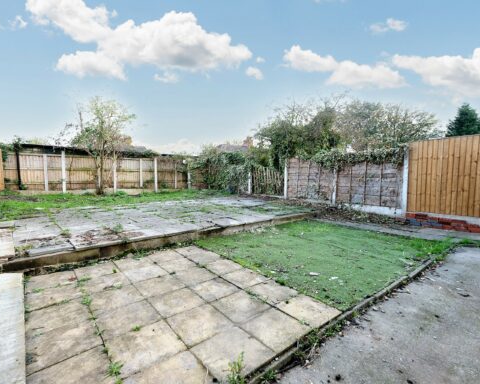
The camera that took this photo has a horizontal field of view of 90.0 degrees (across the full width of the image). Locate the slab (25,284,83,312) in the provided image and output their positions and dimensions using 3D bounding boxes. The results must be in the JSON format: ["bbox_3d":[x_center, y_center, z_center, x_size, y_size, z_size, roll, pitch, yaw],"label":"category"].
[{"bbox_3d":[-1.901,1.078,2.474,0.443,0.042,0.443,-2,5,-40],"label":"slab"}]

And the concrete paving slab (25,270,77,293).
[{"bbox_3d":[-2.065,1.013,2.648,0.429,0.045,0.420,-2,4,-39],"label":"concrete paving slab"}]

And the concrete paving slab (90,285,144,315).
[{"bbox_3d":[-1.272,1.092,2.440,0.443,0.042,0.443,-2,5,-40],"label":"concrete paving slab"}]

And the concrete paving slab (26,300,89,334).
[{"bbox_3d":[-1.594,1.105,2.126,0.443,0.042,0.443,-2,5,-40],"label":"concrete paving slab"}]

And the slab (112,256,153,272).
[{"bbox_3d":[-1.432,0.982,3.253,0.412,0.045,0.433,-2,4,-39],"label":"slab"}]

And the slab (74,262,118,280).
[{"bbox_3d":[-1.867,1.047,3.147,0.448,0.045,0.448,-2,4,-40],"label":"slab"}]

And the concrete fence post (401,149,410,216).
[{"bbox_3d":[4.344,-0.263,6.300,0.115,1.845,0.115,-2,4,-40],"label":"concrete fence post"}]

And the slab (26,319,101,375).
[{"bbox_3d":[-1.233,1.070,1.683,0.399,0.045,0.441,-2,4,-39],"label":"slab"}]

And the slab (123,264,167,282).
[{"bbox_3d":[-1.146,1.002,2.906,0.412,0.045,0.450,-2,4,-39],"label":"slab"}]

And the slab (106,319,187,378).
[{"bbox_3d":[-0.657,1.073,1.657,0.425,0.045,0.408,-2,4,-39],"label":"slab"}]

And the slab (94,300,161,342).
[{"bbox_3d":[-0.983,1.117,2.104,0.443,0.042,0.443,-2,5,-40],"label":"slab"}]

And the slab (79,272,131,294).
[{"bbox_3d":[-1.561,1.066,2.777,0.443,0.042,0.443,-2,5,-40],"label":"slab"}]

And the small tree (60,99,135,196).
[{"bbox_3d":[-6.018,-1.946,10.100,2.900,4.096,2.800,1,3,0],"label":"small tree"}]

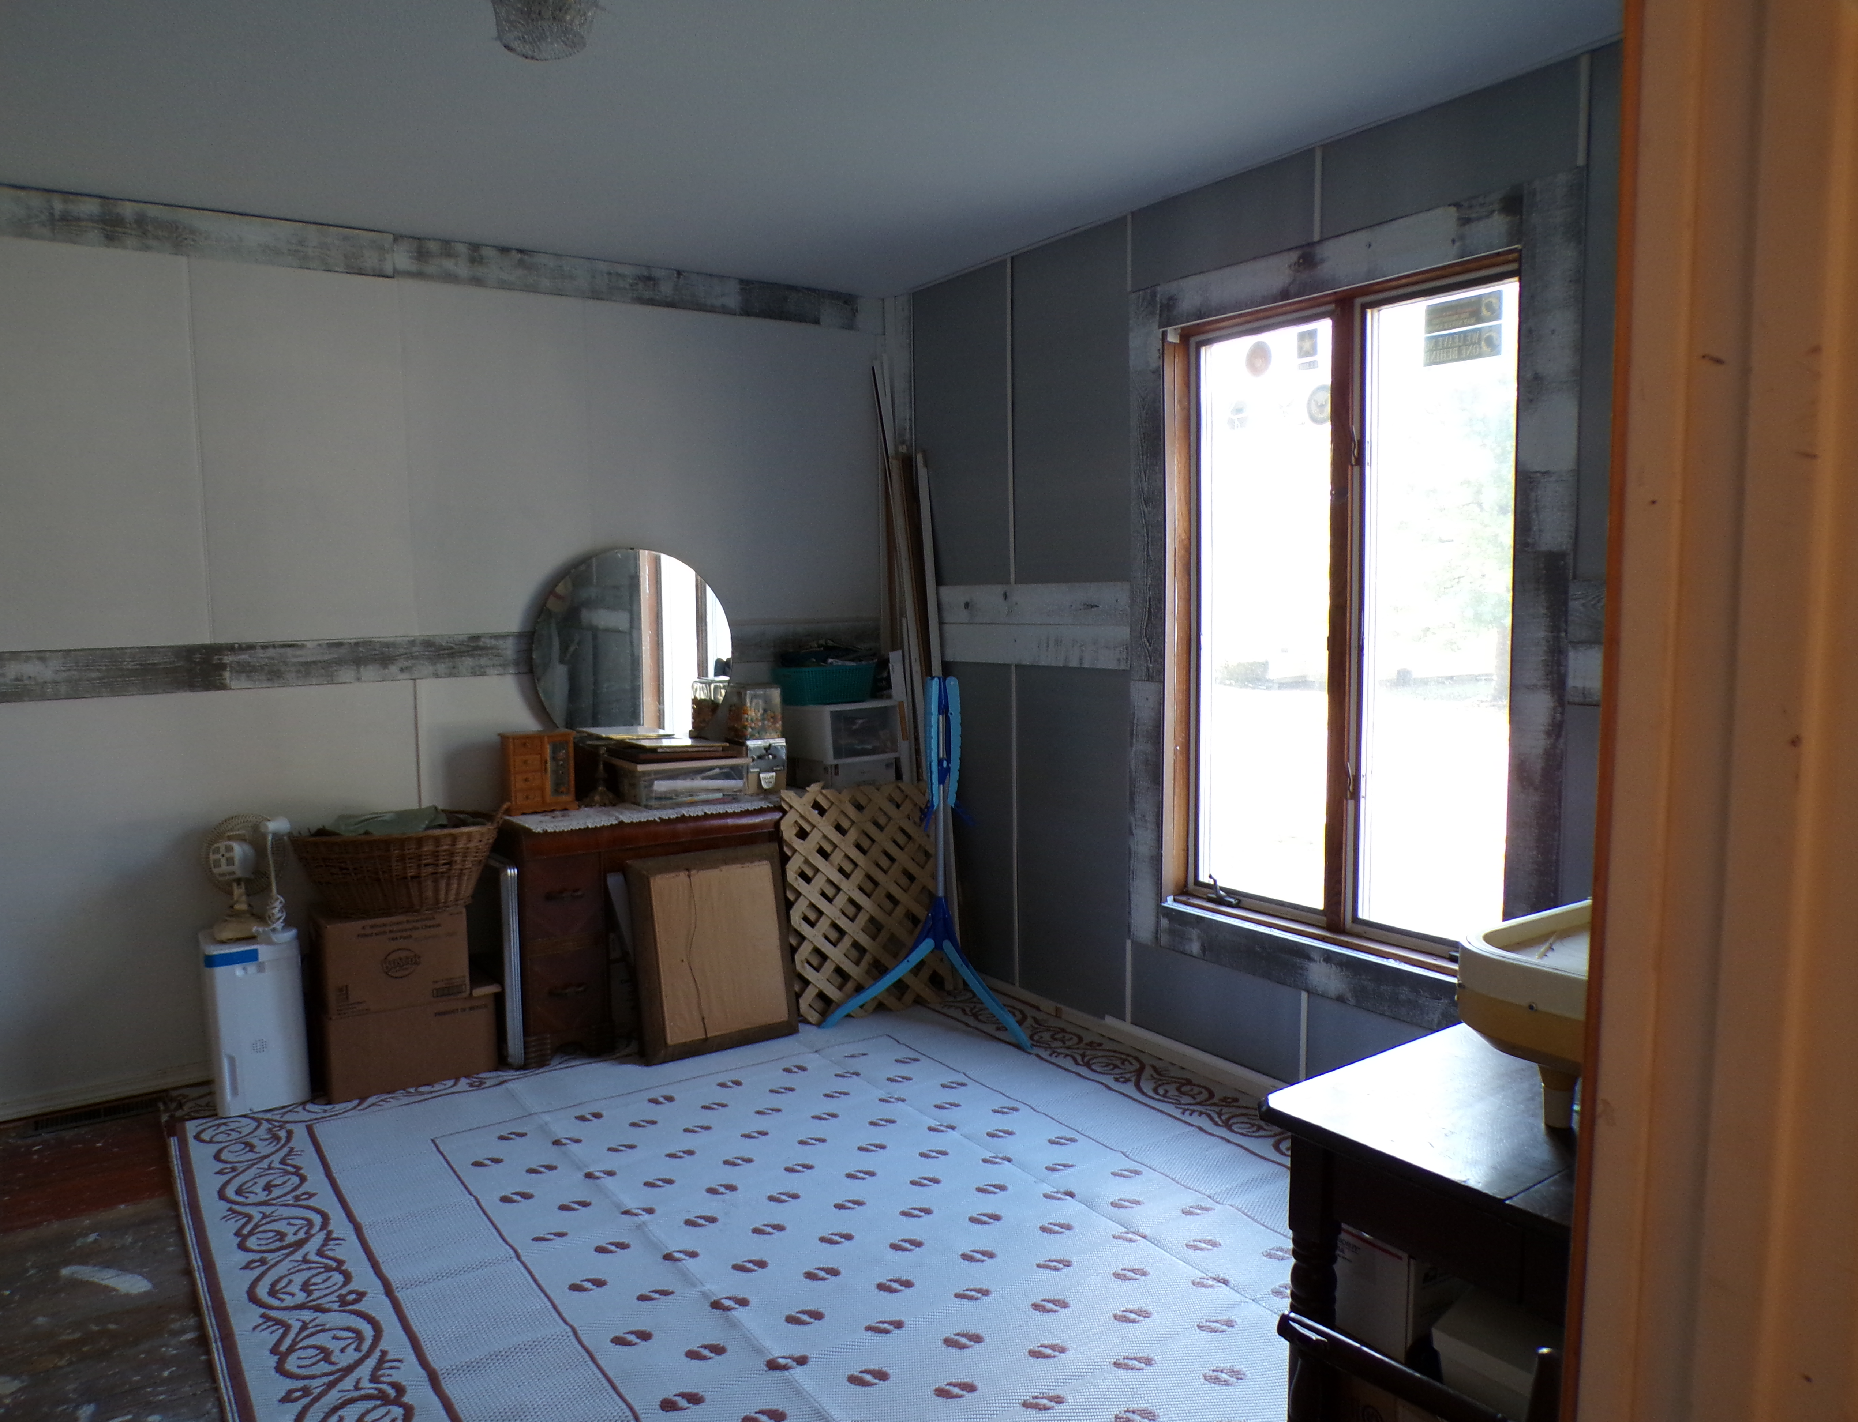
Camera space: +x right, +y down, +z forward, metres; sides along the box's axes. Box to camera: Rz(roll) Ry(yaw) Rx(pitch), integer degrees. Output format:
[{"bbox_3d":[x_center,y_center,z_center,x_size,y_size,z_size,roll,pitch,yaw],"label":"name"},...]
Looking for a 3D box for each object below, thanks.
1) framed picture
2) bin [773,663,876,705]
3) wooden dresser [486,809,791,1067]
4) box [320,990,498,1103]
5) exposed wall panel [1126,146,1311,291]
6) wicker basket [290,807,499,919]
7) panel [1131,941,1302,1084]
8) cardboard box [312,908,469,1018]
[{"bbox_3d":[-0.674,0.746,4.099,0.500,0.602,0.060,-4,-4,-34],"label":"framed picture"},{"bbox_3d":[-0.361,-0.103,4.716,0.313,0.131,0.257,-4,6,-34],"label":"bin"},{"bbox_3d":[-0.895,0.662,4.327,0.999,0.713,0.375,-4,6,-34],"label":"wooden dresser"},{"bbox_3d":[-1.557,0.955,3.890,0.445,0.225,0.299,-4,6,-34],"label":"box"},{"bbox_3d":[0.796,-1.340,3.614,0.020,0.211,0.684,-4,6,-34],"label":"exposed wall panel"},{"bbox_3d":[-1.536,0.440,3.811,0.566,0.259,0.327,-4,6,-34],"label":"wicker basket"},{"bbox_3d":[0.822,0.854,3.814,0.020,0.239,0.674,-4,6,-34],"label":"panel"},{"bbox_3d":[-1.573,0.708,3.838,0.366,0.275,0.264,-4,6,-34],"label":"cardboard box"}]

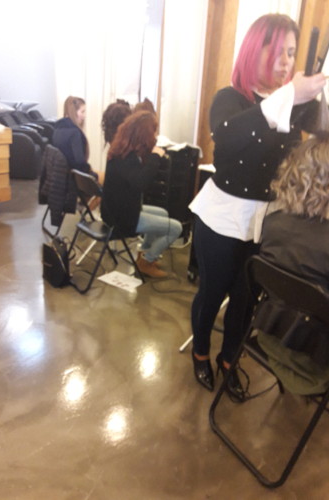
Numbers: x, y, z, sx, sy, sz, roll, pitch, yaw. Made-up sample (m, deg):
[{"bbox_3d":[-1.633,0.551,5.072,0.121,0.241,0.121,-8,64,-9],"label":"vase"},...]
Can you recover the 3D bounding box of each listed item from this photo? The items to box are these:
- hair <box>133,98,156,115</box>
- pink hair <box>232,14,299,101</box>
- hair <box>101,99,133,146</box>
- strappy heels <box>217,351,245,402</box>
[{"bbox_3d":[-0.171,-1.205,3.650,0.250,0.320,0.230,-12,26,-34],"label":"hair"},{"bbox_3d":[0.377,-0.719,1.510,0.240,0.310,0.230,19,26,35],"label":"pink hair"},{"bbox_3d":[-0.398,-1.064,3.350,0.260,0.360,0.250,-12,26,-34],"label":"hair"},{"bbox_3d":[0.320,0.602,1.956,0.085,0.150,0.215,-10,25,-31],"label":"strappy heels"}]

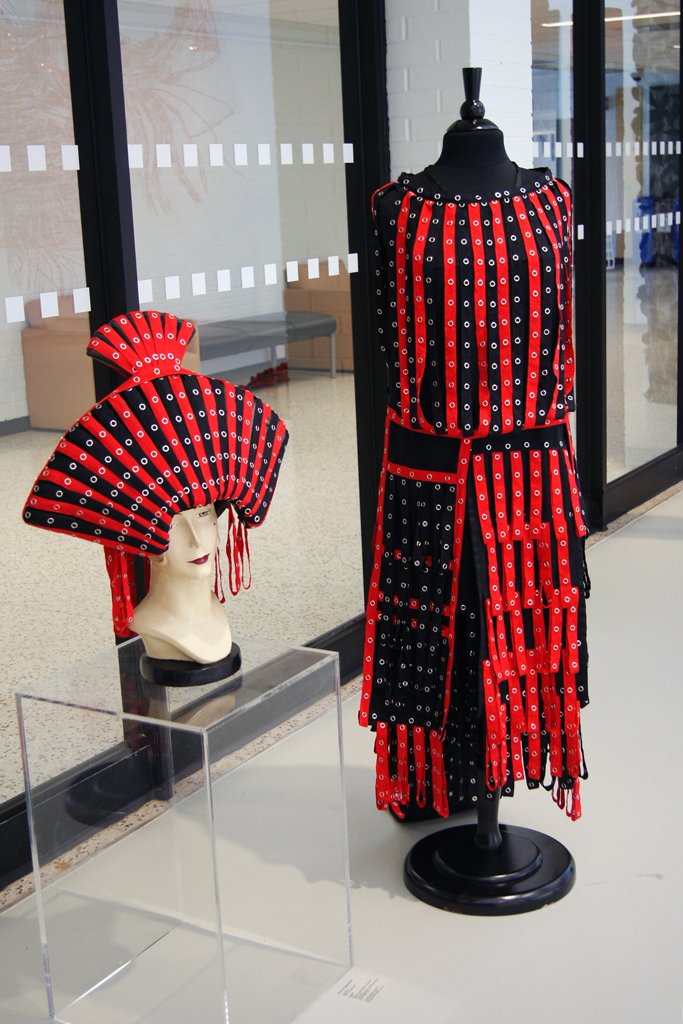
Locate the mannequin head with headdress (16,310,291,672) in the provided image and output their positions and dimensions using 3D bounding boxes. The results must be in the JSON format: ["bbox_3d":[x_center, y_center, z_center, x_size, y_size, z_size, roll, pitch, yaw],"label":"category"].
[{"bbox_3d":[-0.305,-0.068,2.271,0.530,0.570,0.260,-16,19,-41],"label":"mannequin head with headdress"}]

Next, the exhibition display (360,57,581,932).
[{"bbox_3d":[0.275,-0.021,2.667,0.460,1.710,0.390,-4,14,-4],"label":"exhibition display"}]

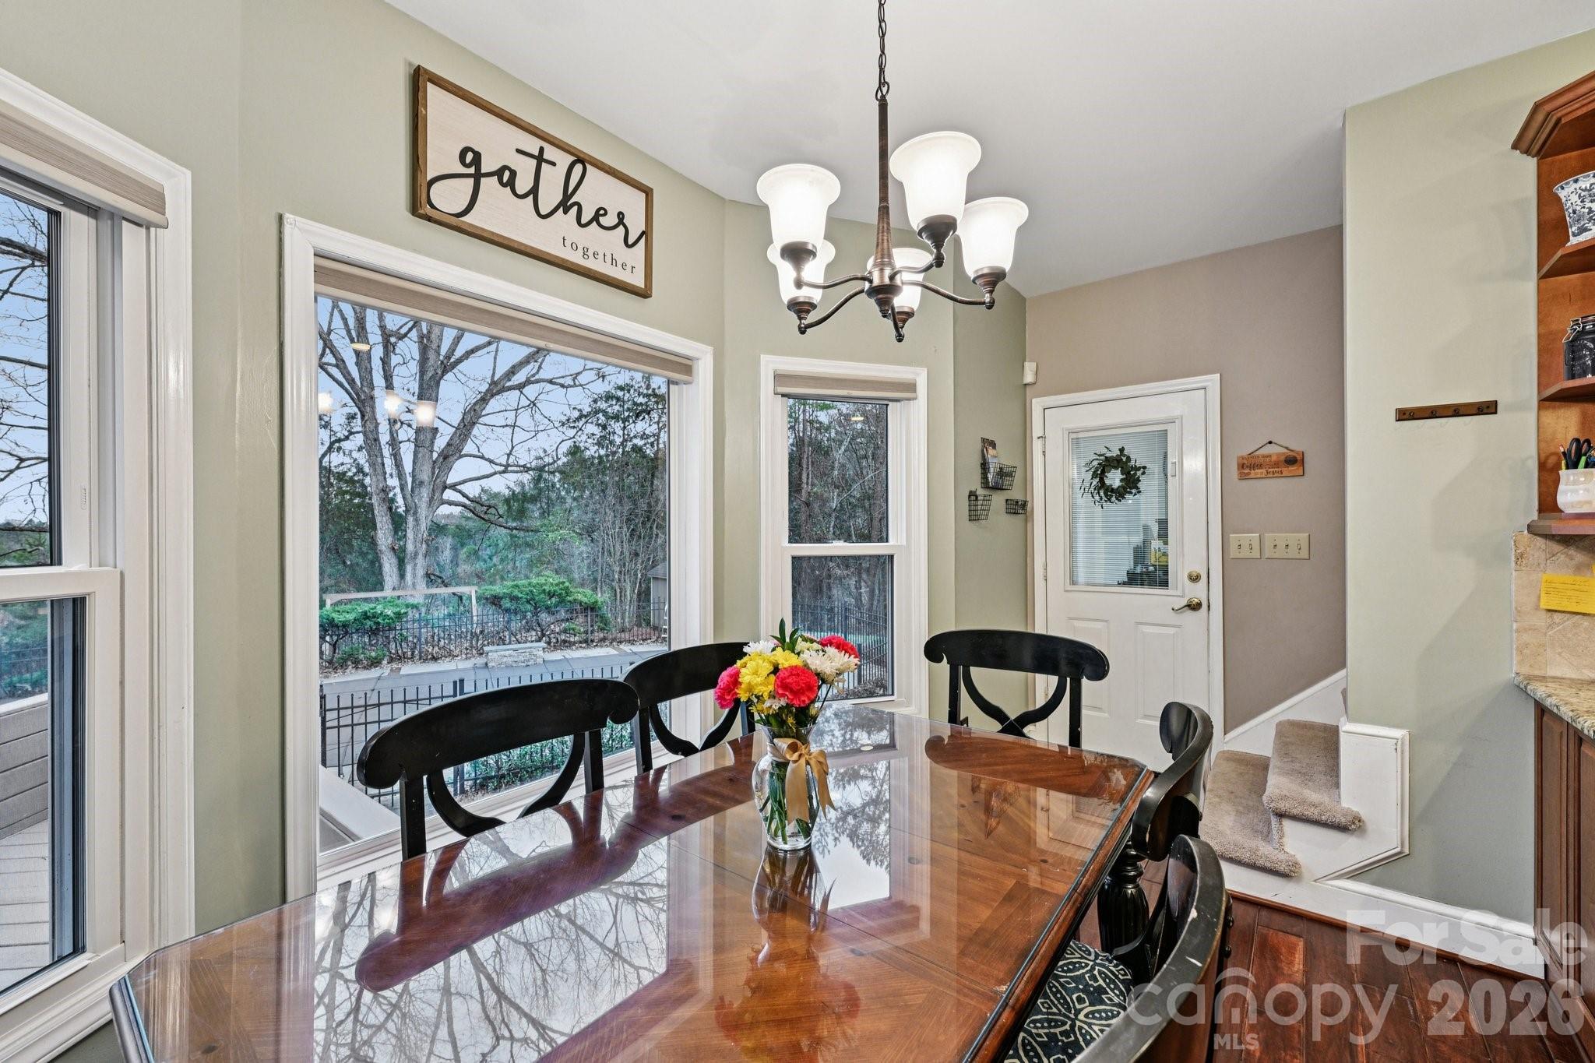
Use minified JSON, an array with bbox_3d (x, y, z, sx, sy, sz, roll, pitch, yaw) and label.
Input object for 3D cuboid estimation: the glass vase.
[{"bbox_3d":[-0.019,0.469,1.149,0.125,0.212,0.125,0,0,0],"label":"glass vase"}]

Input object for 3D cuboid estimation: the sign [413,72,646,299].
[{"bbox_3d":[-0.788,-1.060,1.984,0.040,0.392,0.776,0,0,39],"label":"sign"}]

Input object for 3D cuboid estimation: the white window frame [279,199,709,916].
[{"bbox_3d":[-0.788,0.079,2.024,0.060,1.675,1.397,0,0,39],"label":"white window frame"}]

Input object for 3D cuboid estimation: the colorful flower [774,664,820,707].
[{"bbox_3d":[-0.001,0.268,1.070,0.075,0.070,0.060,0,0,-3],"label":"colorful flower"}]

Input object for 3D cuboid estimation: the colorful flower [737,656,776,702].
[{"bbox_3d":[-0.071,0.257,1.080,0.067,0.077,0.065,0,0,9],"label":"colorful flower"}]

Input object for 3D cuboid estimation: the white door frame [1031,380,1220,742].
[{"bbox_3d":[1.789,0.266,3.422,0.916,2.109,0.120,0,0,36],"label":"white door frame"}]

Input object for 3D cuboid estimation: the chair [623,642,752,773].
[{"bbox_3d":[-0.100,0.833,1.595,0.570,1.010,0.530,0,0,45],"label":"chair"}]

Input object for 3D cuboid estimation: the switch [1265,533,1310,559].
[{"bbox_3d":[2.347,0.072,2.968,0.164,0.118,0.012,0,0,36],"label":"switch"}]

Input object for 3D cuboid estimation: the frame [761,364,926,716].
[{"bbox_3d":[0.217,0.079,2.801,0.786,1.674,0.100,0,0,-16],"label":"frame"}]

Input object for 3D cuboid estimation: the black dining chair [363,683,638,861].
[{"bbox_3d":[-0.372,0.828,1.100,0.560,1.000,0.530,0,0,39],"label":"black dining chair"}]

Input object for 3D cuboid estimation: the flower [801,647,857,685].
[{"bbox_3d":[0.057,0.242,1.120,0.099,0.067,0.085,0,0,-11],"label":"flower"}]

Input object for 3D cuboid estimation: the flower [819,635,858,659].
[{"bbox_3d":[0.082,0.231,1.215,0.078,0.060,0.070,0,0,0],"label":"flower"}]

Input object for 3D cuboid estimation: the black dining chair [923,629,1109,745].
[{"bbox_3d":[0.550,0.833,1.810,0.540,1.010,0.570,0,0,33],"label":"black dining chair"}]

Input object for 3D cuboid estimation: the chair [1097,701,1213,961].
[{"bbox_3d":[0.455,0.833,1.177,0.570,1.010,0.530,0,0,35],"label":"chair"}]

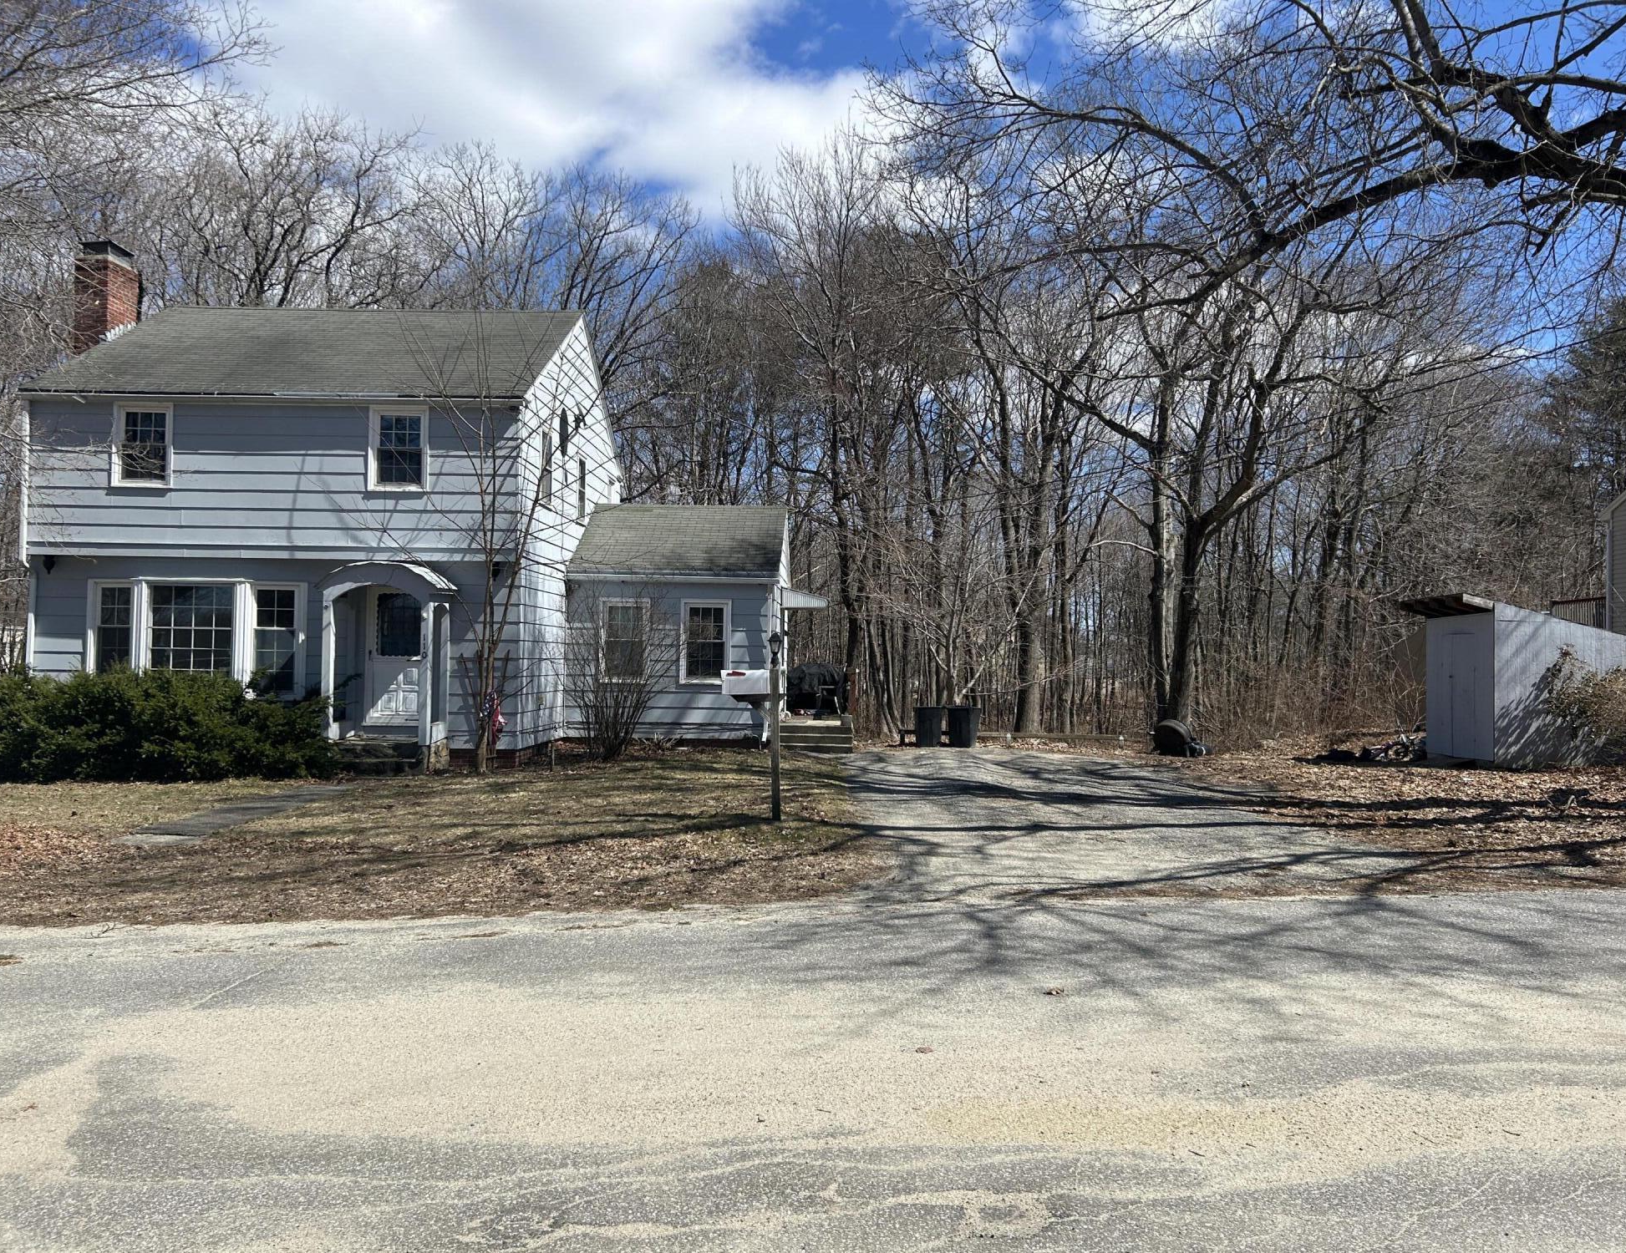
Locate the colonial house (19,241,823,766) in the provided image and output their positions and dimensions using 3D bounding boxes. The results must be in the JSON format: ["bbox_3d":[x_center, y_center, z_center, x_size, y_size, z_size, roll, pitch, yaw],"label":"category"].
[{"bbox_3d":[-6.100,-1.992,22.304,11.250,8.250,8.850,1,-1,2],"label":"colonial house"}]

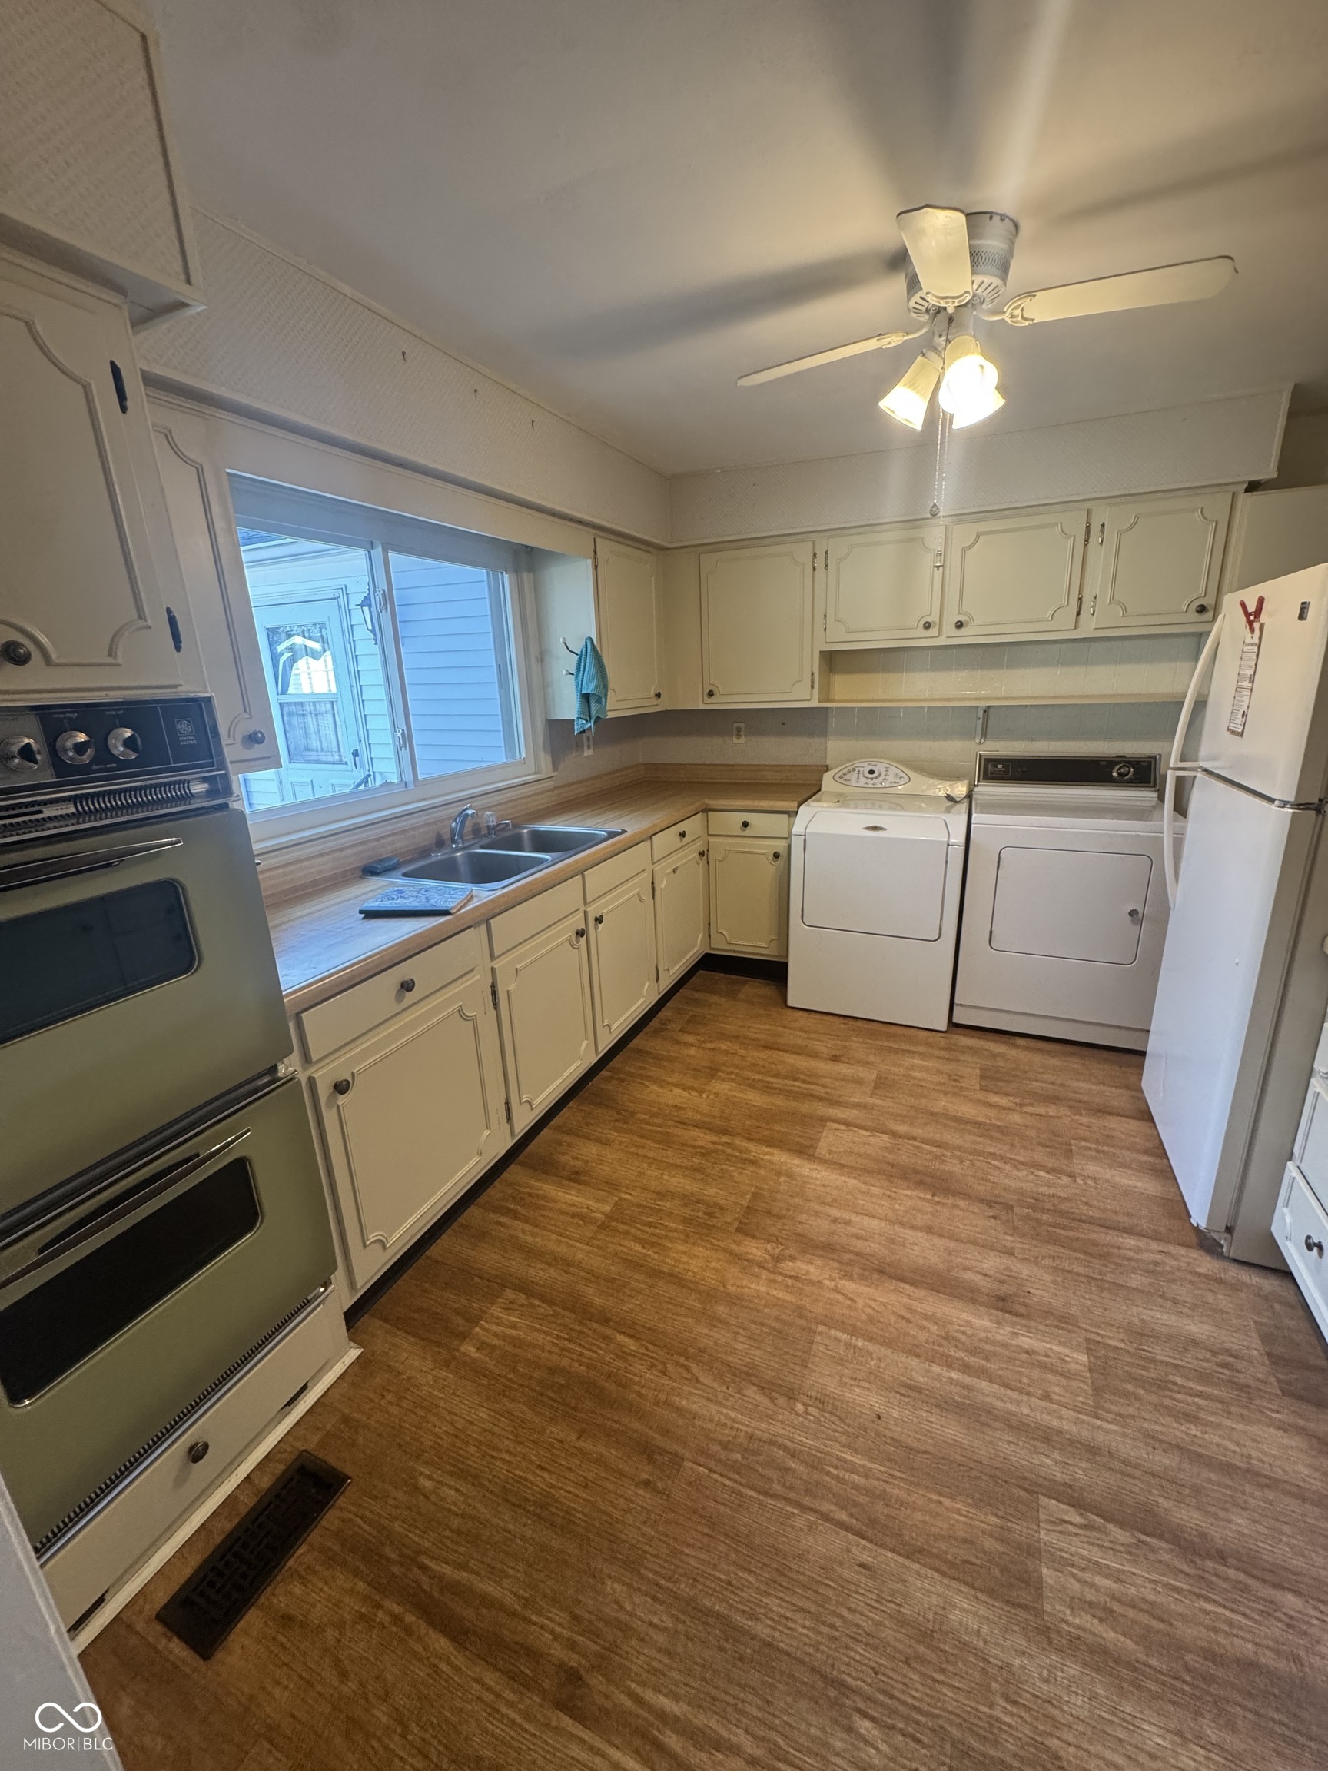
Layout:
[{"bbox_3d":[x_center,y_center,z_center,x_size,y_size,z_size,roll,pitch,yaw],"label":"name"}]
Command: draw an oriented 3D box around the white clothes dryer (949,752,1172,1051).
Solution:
[{"bbox_3d":[1.706,0.010,3.111,0.722,1.090,0.685,5,18,24],"label":"white clothes dryer"}]

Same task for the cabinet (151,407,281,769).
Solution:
[{"bbox_3d":[-1.122,-0.604,1.533,0.325,0.727,0.290,5,18,24],"label":"cabinet"}]

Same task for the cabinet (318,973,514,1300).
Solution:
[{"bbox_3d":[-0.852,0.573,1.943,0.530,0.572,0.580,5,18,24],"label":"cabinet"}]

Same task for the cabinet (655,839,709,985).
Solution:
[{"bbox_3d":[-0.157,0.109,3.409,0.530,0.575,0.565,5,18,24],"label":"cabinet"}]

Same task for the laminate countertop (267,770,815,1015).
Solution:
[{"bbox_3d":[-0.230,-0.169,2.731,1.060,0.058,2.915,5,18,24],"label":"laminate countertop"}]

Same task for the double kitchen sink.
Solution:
[{"bbox_3d":[-0.557,-0.034,2.555,0.530,0.185,0.837,5,18,24],"label":"double kitchen sink"}]

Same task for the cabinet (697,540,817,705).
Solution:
[{"bbox_3d":[0.503,-1.262,3.530,0.555,0.705,0.320,5,18,24],"label":"cabinet"}]

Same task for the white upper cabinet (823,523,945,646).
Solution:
[{"bbox_3d":[1.019,-1.338,3.262,0.494,0.458,0.320,5,18,24],"label":"white upper cabinet"}]

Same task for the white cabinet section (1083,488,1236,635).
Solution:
[{"bbox_3d":[1.947,-1.264,2.864,0.435,0.458,0.310,5,18,24],"label":"white cabinet section"}]

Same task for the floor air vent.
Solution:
[{"bbox_3d":[-0.735,1.194,1.305,0.135,0.012,0.294,5,18,24],"label":"floor air vent"}]

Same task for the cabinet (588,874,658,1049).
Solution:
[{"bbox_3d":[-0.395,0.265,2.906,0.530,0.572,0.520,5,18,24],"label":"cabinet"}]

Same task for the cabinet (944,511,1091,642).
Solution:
[{"bbox_3d":[1.487,-1.295,3.054,0.494,0.458,0.320,5,18,24],"label":"cabinet"}]

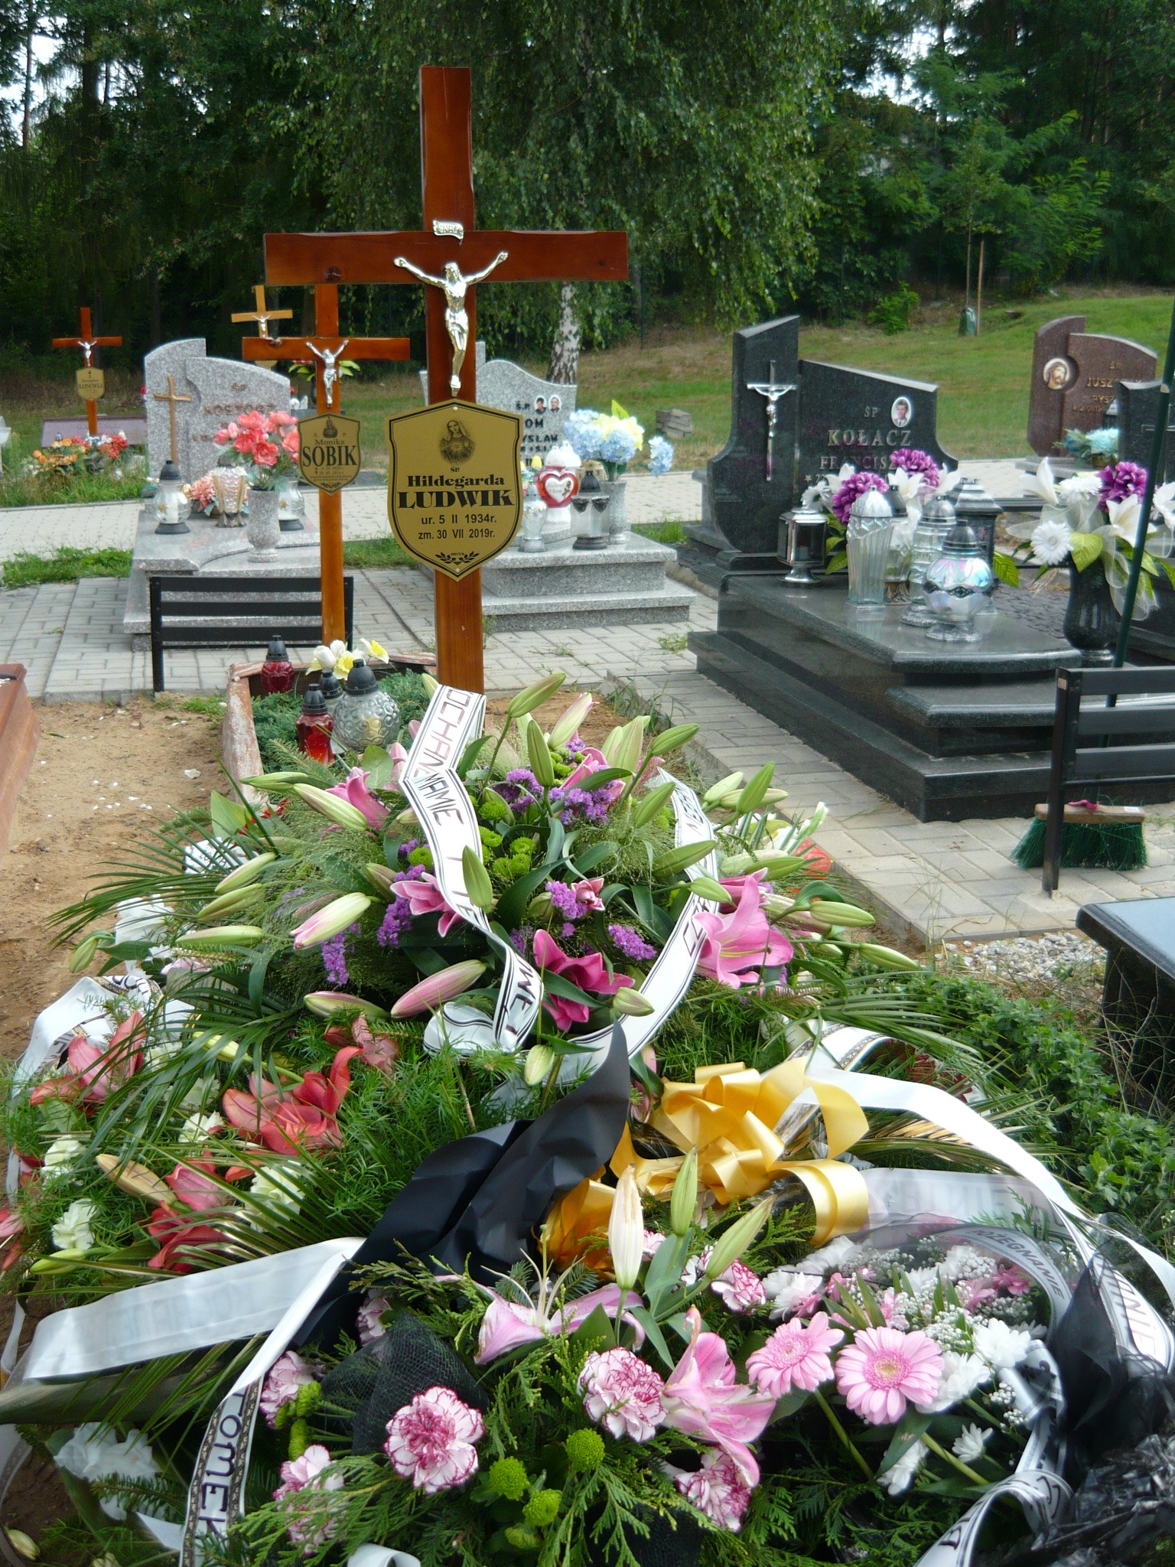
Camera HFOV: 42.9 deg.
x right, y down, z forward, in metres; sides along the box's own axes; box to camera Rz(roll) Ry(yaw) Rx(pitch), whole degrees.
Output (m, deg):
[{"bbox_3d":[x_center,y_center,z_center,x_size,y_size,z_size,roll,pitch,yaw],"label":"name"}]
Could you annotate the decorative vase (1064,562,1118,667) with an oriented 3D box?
[{"bbox_3d":[1.491,-0.502,4.420,0.158,0.320,0.158,-4,16,-13],"label":"decorative vase"}]

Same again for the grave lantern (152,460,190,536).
[{"bbox_3d":[-1.945,-1.336,6.980,0.175,0.340,0.175,-4,16,-15],"label":"grave lantern"}]

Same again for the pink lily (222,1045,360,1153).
[{"bbox_3d":[-0.314,0.333,1.580,0.140,0.085,0.110,2,37,-2],"label":"pink lily"}]

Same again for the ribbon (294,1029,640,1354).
[{"bbox_3d":[-0.119,0.391,1.460,0.180,0.160,0.400,11,19,33],"label":"ribbon"}]

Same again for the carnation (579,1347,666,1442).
[{"bbox_3d":[0.029,0.512,1.250,0.072,0.058,0.070,2,44,-2],"label":"carnation"}]

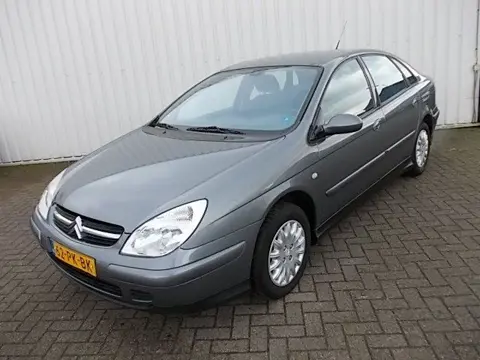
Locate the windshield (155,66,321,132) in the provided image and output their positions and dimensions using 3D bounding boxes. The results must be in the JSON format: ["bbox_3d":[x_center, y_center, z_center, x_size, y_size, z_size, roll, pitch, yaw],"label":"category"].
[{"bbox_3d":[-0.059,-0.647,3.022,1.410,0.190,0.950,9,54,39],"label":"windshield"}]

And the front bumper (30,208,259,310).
[{"bbox_3d":[-0.742,0.397,2.398,1.750,0.450,0.660,9,22,39],"label":"front bumper"}]

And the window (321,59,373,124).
[{"bbox_3d":[0.741,-0.657,2.857,0.100,0.460,0.980,-12,9,44],"label":"window"}]

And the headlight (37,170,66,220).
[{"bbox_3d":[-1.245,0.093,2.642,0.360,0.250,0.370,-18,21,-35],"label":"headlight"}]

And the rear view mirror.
[{"bbox_3d":[0.617,-0.351,2.411,0.230,0.150,0.150,9,22,39],"label":"rear view mirror"}]

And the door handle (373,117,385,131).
[{"bbox_3d":[1.097,-0.451,3.089,0.060,0.085,0.200,9,22,39],"label":"door handle"}]

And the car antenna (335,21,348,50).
[{"bbox_3d":[1.118,-1.585,4.262,0.020,0.420,0.020,9,-21,39],"label":"car antenna"}]

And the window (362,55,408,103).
[{"bbox_3d":[1.353,-0.949,3.550,0.100,0.430,0.830,-12,9,44],"label":"window"}]

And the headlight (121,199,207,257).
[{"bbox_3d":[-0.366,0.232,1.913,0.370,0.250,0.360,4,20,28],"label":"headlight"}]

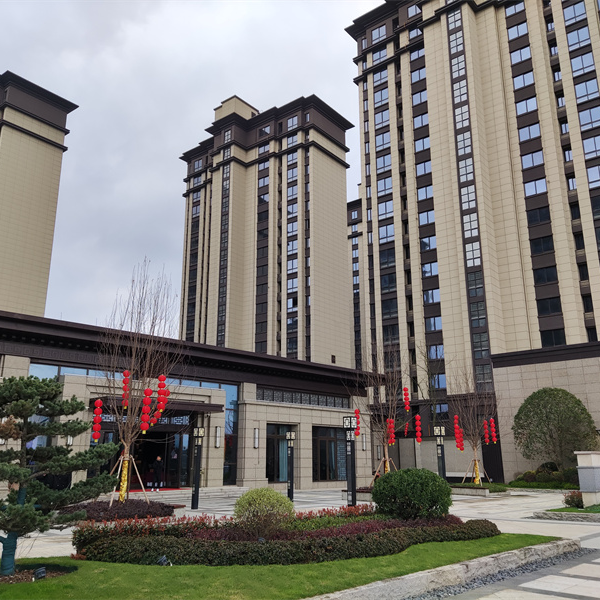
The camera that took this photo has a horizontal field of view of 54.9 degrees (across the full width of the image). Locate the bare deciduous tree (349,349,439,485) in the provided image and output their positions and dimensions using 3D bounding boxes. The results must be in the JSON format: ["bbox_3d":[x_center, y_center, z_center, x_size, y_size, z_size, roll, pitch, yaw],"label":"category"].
[{"bbox_3d":[4.560,5.747,29.075,4.200,6.700,4.200,0,-15,0],"label":"bare deciduous tree"}]

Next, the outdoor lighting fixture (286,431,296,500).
[{"bbox_3d":[-0.366,6.866,23.866,0.270,2.800,0.270,-13,-20,40],"label":"outdoor lighting fixture"}]

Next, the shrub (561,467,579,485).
[{"bbox_3d":[14.895,9.727,31.700,1.100,0.980,1.050,-13,-20,40],"label":"shrub"}]

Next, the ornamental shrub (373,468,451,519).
[{"bbox_3d":[2.580,4.557,13.369,1.800,1.264,1.750,-3,-16,10],"label":"ornamental shrub"}]

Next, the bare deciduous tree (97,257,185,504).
[{"bbox_3d":[-4.783,2.261,17.220,2.450,7.403,2.400,4,-16,-15],"label":"bare deciduous tree"}]

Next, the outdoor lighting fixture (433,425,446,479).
[{"bbox_3d":[4.946,5.832,20.066,0.270,2.800,0.270,-13,-20,40],"label":"outdoor lighting fixture"}]

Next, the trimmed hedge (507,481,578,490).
[{"bbox_3d":[13.140,9.822,30.800,4.691,0.420,1.000,-13,-20,40],"label":"trimmed hedge"}]

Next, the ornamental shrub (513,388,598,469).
[{"bbox_3d":[13.722,7.375,31.154,4.200,5.180,4.100,-7,-17,22],"label":"ornamental shrub"}]

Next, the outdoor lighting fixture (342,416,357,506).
[{"bbox_3d":[1.392,4.674,15.930,0.310,2.845,0.310,15,-21,-43],"label":"outdoor lighting fixture"}]

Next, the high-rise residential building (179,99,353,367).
[{"bbox_3d":[-7.339,-2.681,93.427,31.000,57.000,15.200,-12,-19,37],"label":"high-rise residential building"}]

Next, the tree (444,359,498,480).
[{"bbox_3d":[8.682,6.135,29.423,2.600,6.368,2.500,-4,-16,16],"label":"tree"}]

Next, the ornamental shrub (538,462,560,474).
[{"bbox_3d":[14.394,9.914,33.400,1.120,1.050,1.100,-13,-20,40],"label":"ornamental shrub"}]

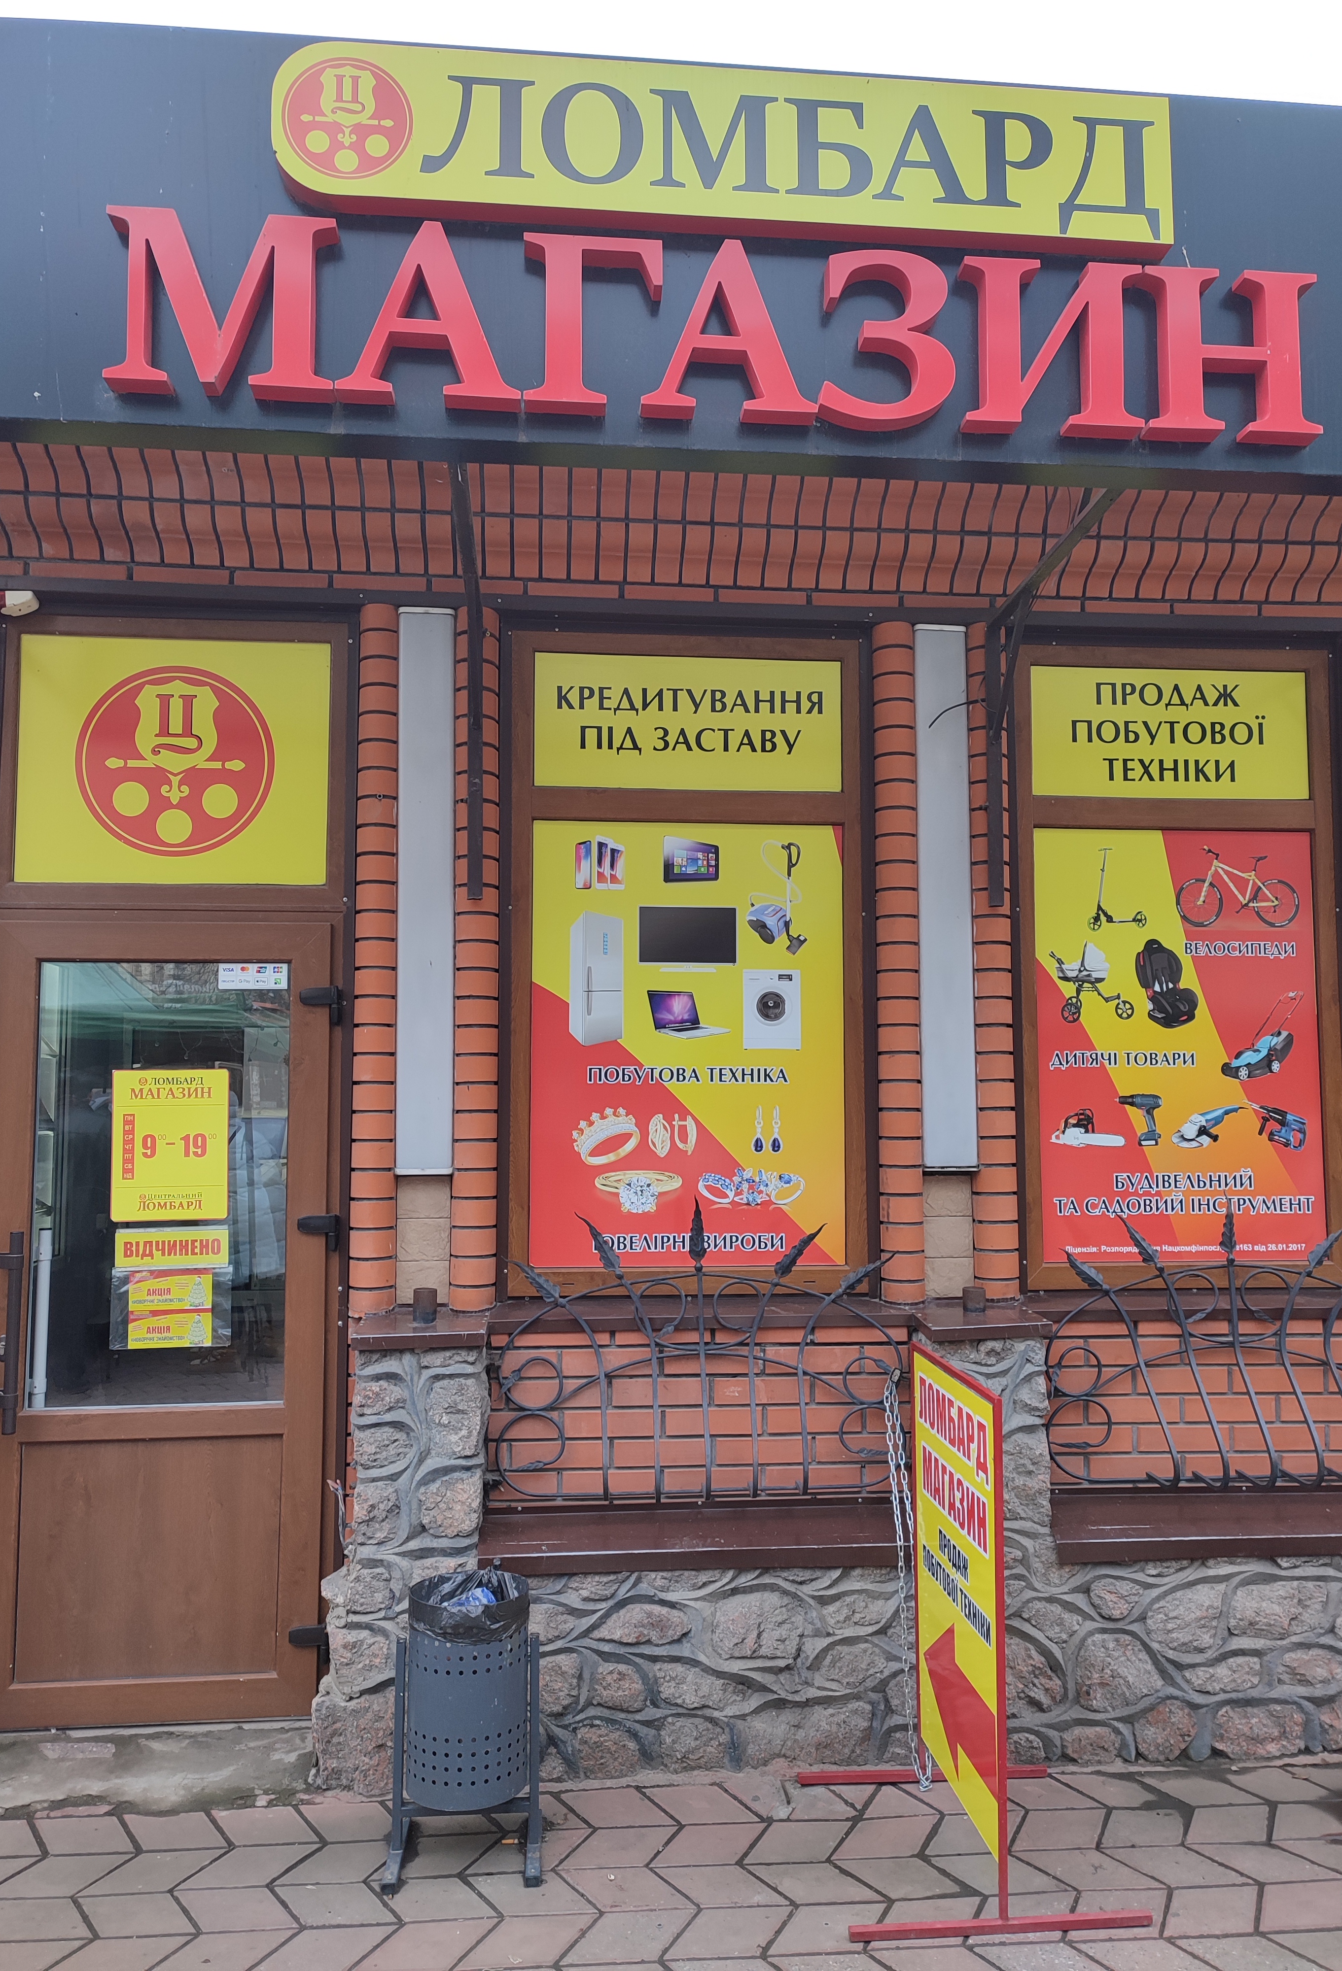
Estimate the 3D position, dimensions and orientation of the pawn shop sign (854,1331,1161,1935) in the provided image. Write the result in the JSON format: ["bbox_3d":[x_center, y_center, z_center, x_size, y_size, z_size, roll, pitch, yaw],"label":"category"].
[{"bbox_3d":[0.639,1.387,3.202,0.615,1.040,0.645,0,-4,-5],"label":"pawn shop sign"}]

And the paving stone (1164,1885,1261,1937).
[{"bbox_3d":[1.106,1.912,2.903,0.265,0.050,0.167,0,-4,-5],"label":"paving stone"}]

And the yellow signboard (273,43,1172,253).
[{"bbox_3d":[0.128,-1.713,2.937,1.845,0.319,0.070,0,-4,-5],"label":"yellow signboard"}]

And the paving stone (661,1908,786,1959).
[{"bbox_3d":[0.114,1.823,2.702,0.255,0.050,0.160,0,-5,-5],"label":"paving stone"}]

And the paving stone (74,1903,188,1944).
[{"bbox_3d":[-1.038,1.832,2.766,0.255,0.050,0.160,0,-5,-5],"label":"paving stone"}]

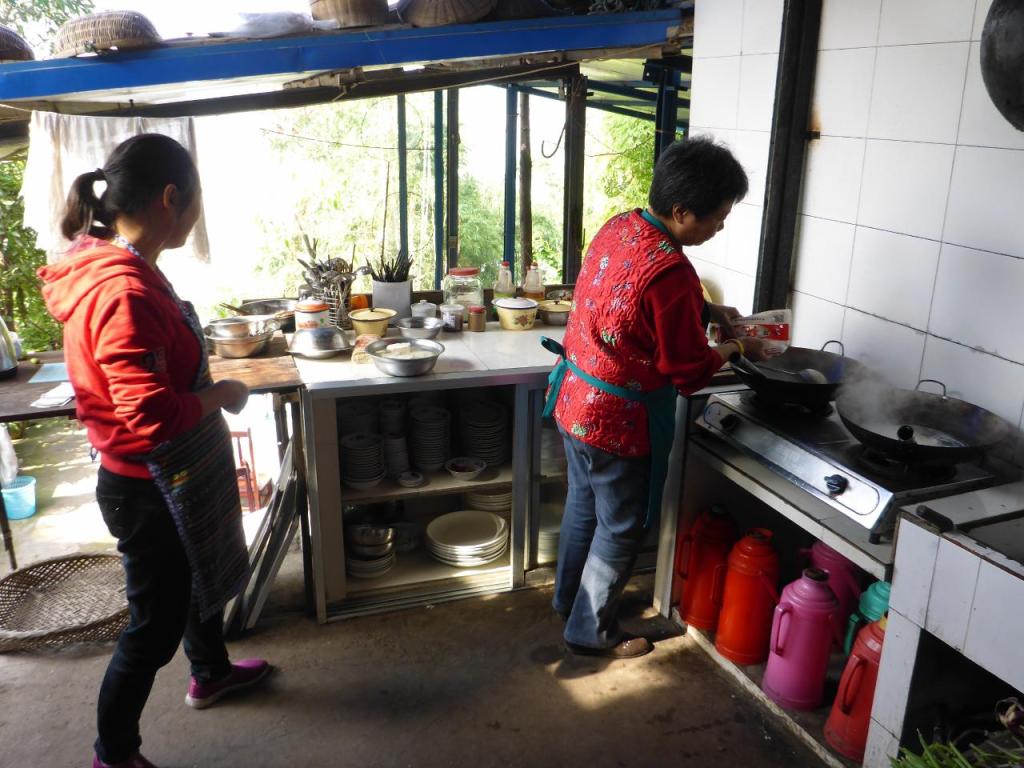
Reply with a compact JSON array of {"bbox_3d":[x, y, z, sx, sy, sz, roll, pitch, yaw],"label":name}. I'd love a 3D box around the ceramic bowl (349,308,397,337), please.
[{"bbox_3d":[-0.492,-0.222,2.943,0.170,0.098,0.170,0,17,-4],"label":"ceramic bowl"}]

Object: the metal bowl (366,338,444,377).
[{"bbox_3d":[-0.336,-0.079,2.635,0.246,0.073,0.246,1,19,0],"label":"metal bowl"}]

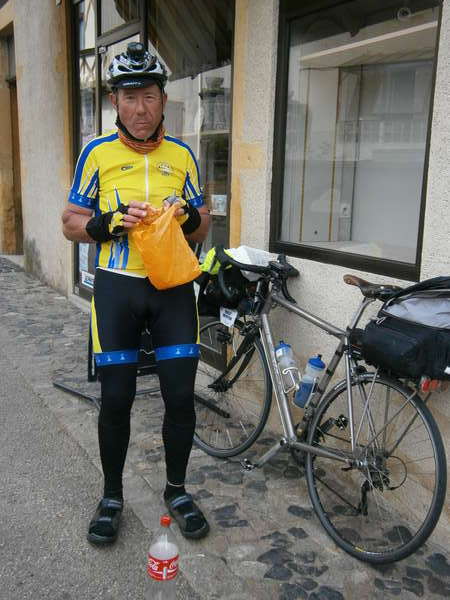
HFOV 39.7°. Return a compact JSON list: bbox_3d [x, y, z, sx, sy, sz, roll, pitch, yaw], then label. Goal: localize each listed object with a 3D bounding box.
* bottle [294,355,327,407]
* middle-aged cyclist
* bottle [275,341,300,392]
[{"bbox_3d":[0.363,0.337,2.643,0.075,0.233,0.075,9,19,-33],"label":"bottle"},{"bbox_3d":[-0.333,0.024,2.329,0.570,1.850,0.440,-1,12,-12],"label":"middle-aged cyclist"},{"bbox_3d":[0.275,0.291,2.786,0.075,0.229,0.075,-7,-26,-4],"label":"bottle"}]

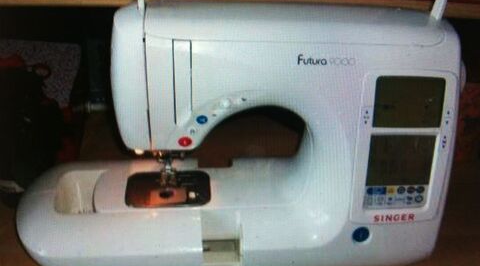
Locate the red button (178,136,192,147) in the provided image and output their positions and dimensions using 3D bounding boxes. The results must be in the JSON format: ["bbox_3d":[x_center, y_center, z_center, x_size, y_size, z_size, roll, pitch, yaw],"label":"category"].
[{"bbox_3d":[-0.060,0.009,0.531,0.015,0.012,0.004,-1,19,-8],"label":"red button"}]

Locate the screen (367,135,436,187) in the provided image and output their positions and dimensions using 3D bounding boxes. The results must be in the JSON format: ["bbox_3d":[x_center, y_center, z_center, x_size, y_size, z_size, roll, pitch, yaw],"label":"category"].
[{"bbox_3d":[0.185,0.031,0.556,0.080,0.057,0.005,-1,15,-9],"label":"screen"}]

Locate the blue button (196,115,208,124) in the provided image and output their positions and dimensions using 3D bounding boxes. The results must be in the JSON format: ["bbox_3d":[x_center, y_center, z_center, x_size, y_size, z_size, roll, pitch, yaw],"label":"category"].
[{"bbox_3d":[-0.041,-0.015,0.526,0.013,0.010,0.004,-1,19,-8],"label":"blue button"}]

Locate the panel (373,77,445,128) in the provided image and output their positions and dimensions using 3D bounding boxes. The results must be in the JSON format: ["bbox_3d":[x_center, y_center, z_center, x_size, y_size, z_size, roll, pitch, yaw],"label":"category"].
[{"bbox_3d":[0.189,-0.035,0.543,0.083,0.058,0.005,-1,15,-9],"label":"panel"}]

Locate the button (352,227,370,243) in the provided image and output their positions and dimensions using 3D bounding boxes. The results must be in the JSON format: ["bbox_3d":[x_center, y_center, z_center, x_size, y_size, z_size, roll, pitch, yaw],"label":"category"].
[{"bbox_3d":[0.140,0.118,0.563,0.021,0.018,0.005,-1,15,-9],"label":"button"}]

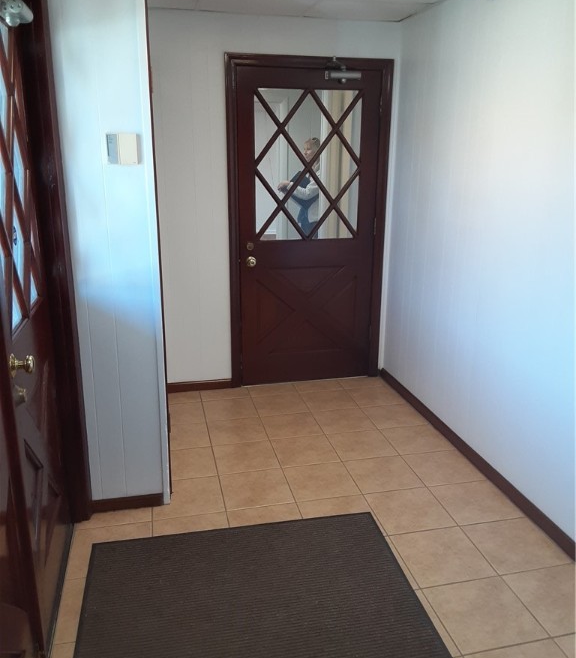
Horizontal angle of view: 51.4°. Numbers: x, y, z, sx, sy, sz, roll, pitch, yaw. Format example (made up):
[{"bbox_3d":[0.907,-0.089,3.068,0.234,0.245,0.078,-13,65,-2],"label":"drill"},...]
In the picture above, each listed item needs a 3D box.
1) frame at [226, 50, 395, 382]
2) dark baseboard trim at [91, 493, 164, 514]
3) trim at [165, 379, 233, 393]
[{"bbox_3d":[0.139,-0.638,3.907,1.040,2.090,0.080,-3,16,-12],"label":"frame"},{"bbox_3d":[-0.712,0.774,2.669,0.312,0.063,0.016,-3,16,-12],"label":"dark baseboard trim"},{"bbox_3d":[-0.594,0.384,4.018,0.440,0.063,0.016,-3,16,-12],"label":"trim"}]

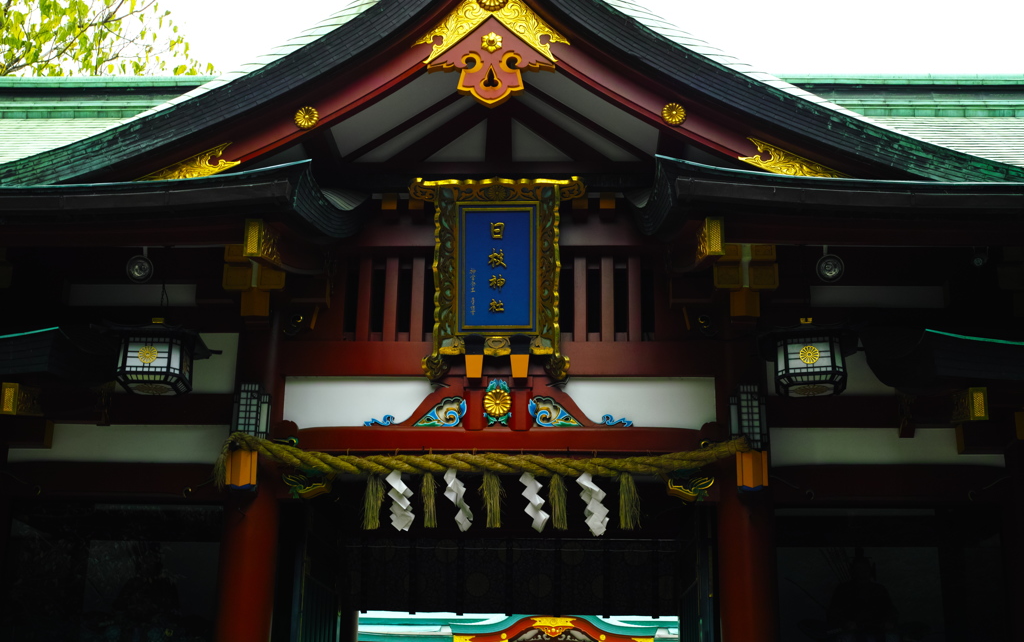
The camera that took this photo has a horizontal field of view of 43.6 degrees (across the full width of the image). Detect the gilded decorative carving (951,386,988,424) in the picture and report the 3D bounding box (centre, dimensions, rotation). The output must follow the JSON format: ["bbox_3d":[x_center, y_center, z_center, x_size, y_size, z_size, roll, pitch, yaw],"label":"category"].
[{"bbox_3d":[3.276,0.608,9.131,0.130,0.270,0.350,0,-18,3],"label":"gilded decorative carving"}]

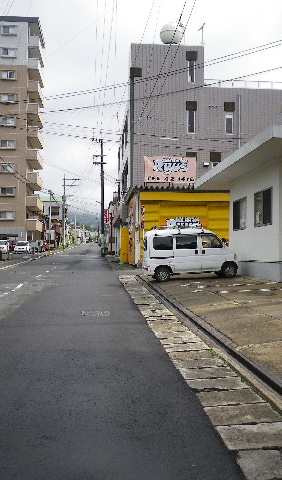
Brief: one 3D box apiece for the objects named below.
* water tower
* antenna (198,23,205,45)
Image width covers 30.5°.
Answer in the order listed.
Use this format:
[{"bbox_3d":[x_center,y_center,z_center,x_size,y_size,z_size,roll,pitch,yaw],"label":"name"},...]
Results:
[{"bbox_3d":[1.956,-13.166,33.200,1.450,1.500,1.450,0,-2,-6],"label":"water tower"},{"bbox_3d":[3.907,-13.144,33.000,0.500,1.350,0.800,1,-2,-22],"label":"antenna"}]

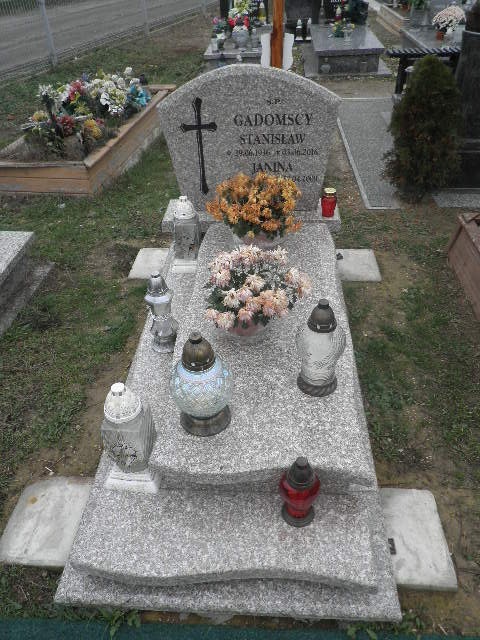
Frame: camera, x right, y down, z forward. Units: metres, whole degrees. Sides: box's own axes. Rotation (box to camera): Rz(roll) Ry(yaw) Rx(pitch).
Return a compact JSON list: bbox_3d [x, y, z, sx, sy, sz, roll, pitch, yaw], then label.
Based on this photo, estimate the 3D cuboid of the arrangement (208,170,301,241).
[{"bbox_3d":[0.071,-0.537,2.441,0.440,0.310,0.400,1,38,4],"label":"arrangement"}]

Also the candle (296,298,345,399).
[{"bbox_3d":[0.259,0.079,1.609,0.162,0.340,0.162,1,38,4],"label":"candle"}]

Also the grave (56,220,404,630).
[{"bbox_3d":[0.022,0.103,1.976,0.854,0.145,1.940,1,38,4],"label":"grave"}]

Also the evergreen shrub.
[{"bbox_3d":[1.120,-1.166,3.034,0.450,0.784,0.450,1,39,4],"label":"evergreen shrub"}]

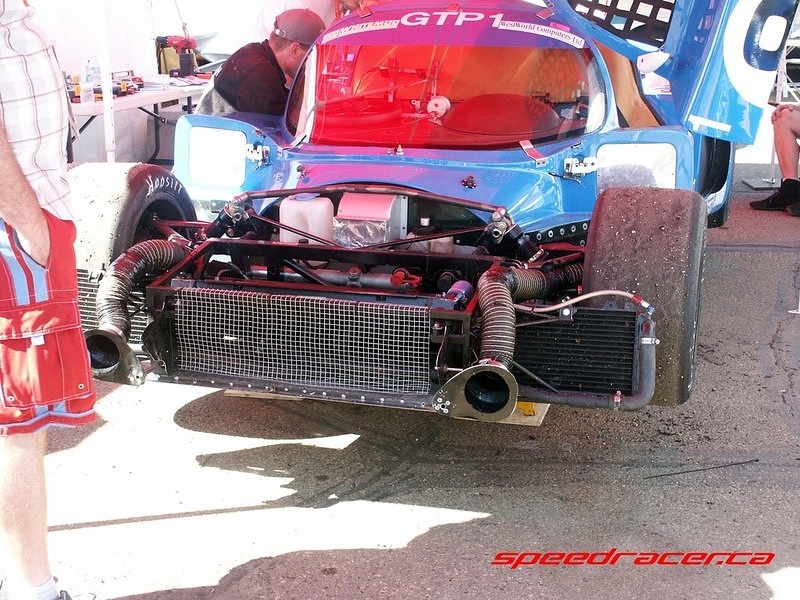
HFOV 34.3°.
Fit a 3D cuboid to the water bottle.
[{"bbox_3d":[-1.545,-1.081,6.400,0.067,0.208,0.067,0,14,0],"label":"water bottle"}]

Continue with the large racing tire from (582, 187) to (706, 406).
[{"bbox_3d":[0.691,-0.011,3.625,0.280,0.602,0.602,4,15,16],"label":"large racing tire"}]

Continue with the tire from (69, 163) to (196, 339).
[{"bbox_3d":[-0.867,-0.118,4.030,0.280,0.602,0.602,4,15,16],"label":"tire"}]

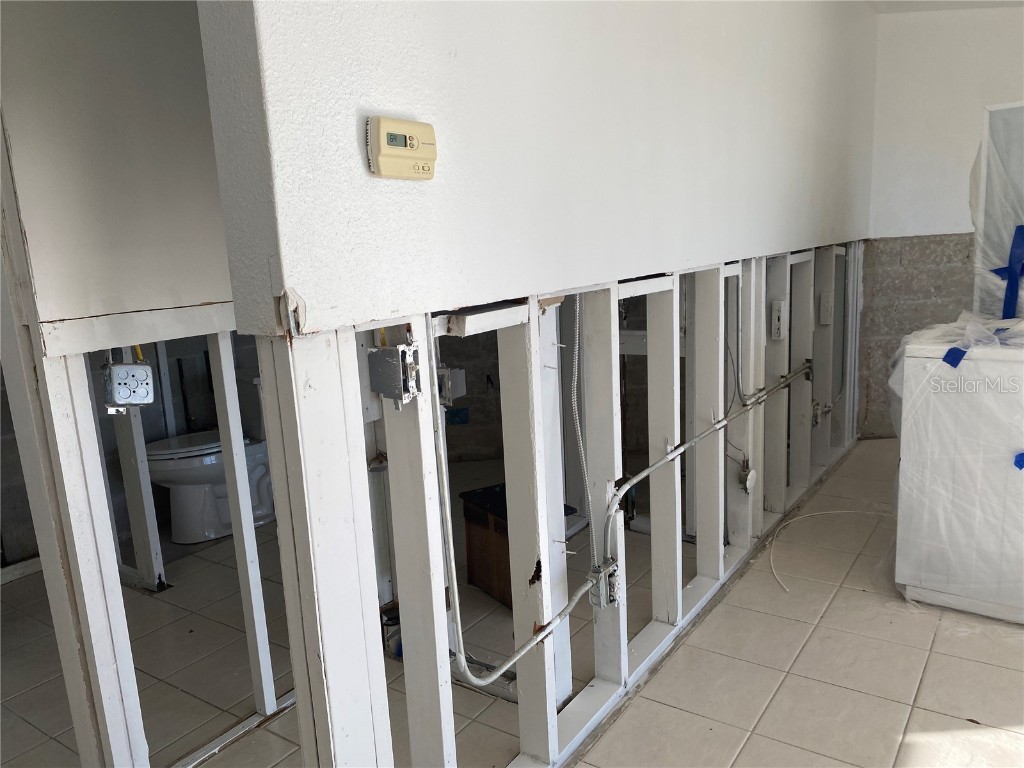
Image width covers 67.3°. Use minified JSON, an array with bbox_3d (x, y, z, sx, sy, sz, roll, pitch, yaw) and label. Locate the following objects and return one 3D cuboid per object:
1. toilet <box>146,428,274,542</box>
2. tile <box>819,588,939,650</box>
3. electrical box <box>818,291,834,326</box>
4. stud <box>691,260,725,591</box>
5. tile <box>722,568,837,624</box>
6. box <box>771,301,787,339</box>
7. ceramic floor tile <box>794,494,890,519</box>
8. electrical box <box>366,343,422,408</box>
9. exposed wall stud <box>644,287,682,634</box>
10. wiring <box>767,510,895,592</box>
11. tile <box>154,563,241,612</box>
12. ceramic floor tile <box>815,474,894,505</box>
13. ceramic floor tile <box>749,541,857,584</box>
[{"bbox_3d":[-1.470,0.354,3.827,0.440,0.750,0.706,4,12,35],"label":"toilet"},{"bbox_3d":[1.264,0.796,2.630,0.333,0.010,0.333,4,12,35],"label":"tile"},{"bbox_3d":[1.676,-0.400,4.107,0.050,0.165,0.045,4,13,35],"label":"electrical box"},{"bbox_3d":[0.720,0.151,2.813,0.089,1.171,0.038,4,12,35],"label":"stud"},{"bbox_3d":[0.986,0.777,2.825,0.333,0.010,0.333,4,12,35],"label":"tile"},{"bbox_3d":[1.189,-0.283,3.433,0.044,0.170,0.045,4,13,35],"label":"box"},{"bbox_3d":[1.567,0.600,3.637,0.333,0.010,0.333,4,12,35],"label":"ceramic floor tile"},{"bbox_3d":[-0.221,-0.024,1.462,0.082,0.100,0.053,4,13,35],"label":"electrical box"},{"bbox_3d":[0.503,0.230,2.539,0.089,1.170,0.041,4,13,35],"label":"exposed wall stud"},{"bbox_3d":[1.311,0.674,3.225,0.458,0.015,0.988,4,12,35],"label":"wiring"},{"bbox_3d":[-1.261,0.843,3.183,0.333,0.010,0.333,4,12,35],"label":"tile"},{"bbox_3d":[1.773,0.540,3.927,0.333,0.010,0.333,4,13,35],"label":"ceramic floor tile"},{"bbox_3d":[1.188,0.722,3.113,0.333,0.010,0.333,4,13,35],"label":"ceramic floor tile"}]

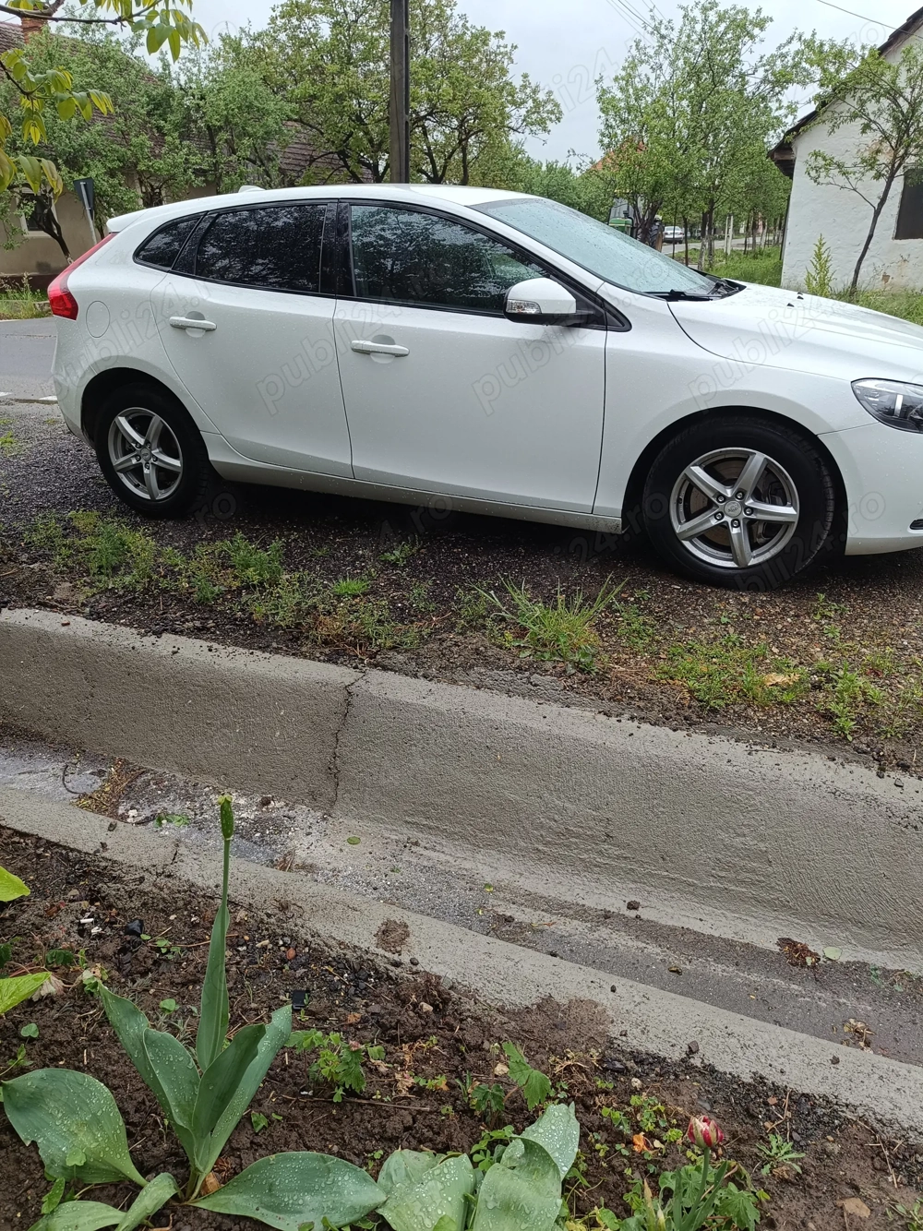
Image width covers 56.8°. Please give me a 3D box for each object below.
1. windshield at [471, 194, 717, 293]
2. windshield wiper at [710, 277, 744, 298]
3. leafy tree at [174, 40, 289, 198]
[{"bbox_3d":[0.672,-1.563,3.630,0.940,0.140,1.400,31,32,10],"label":"windshield"},{"bbox_3d":[1.164,-1.453,3.774,0.100,0.070,0.680,7,24,18],"label":"windshield wiper"},{"bbox_3d":[-5.747,-11.506,22.169,3.100,5.700,3.000,-7,25,-11],"label":"leafy tree"}]

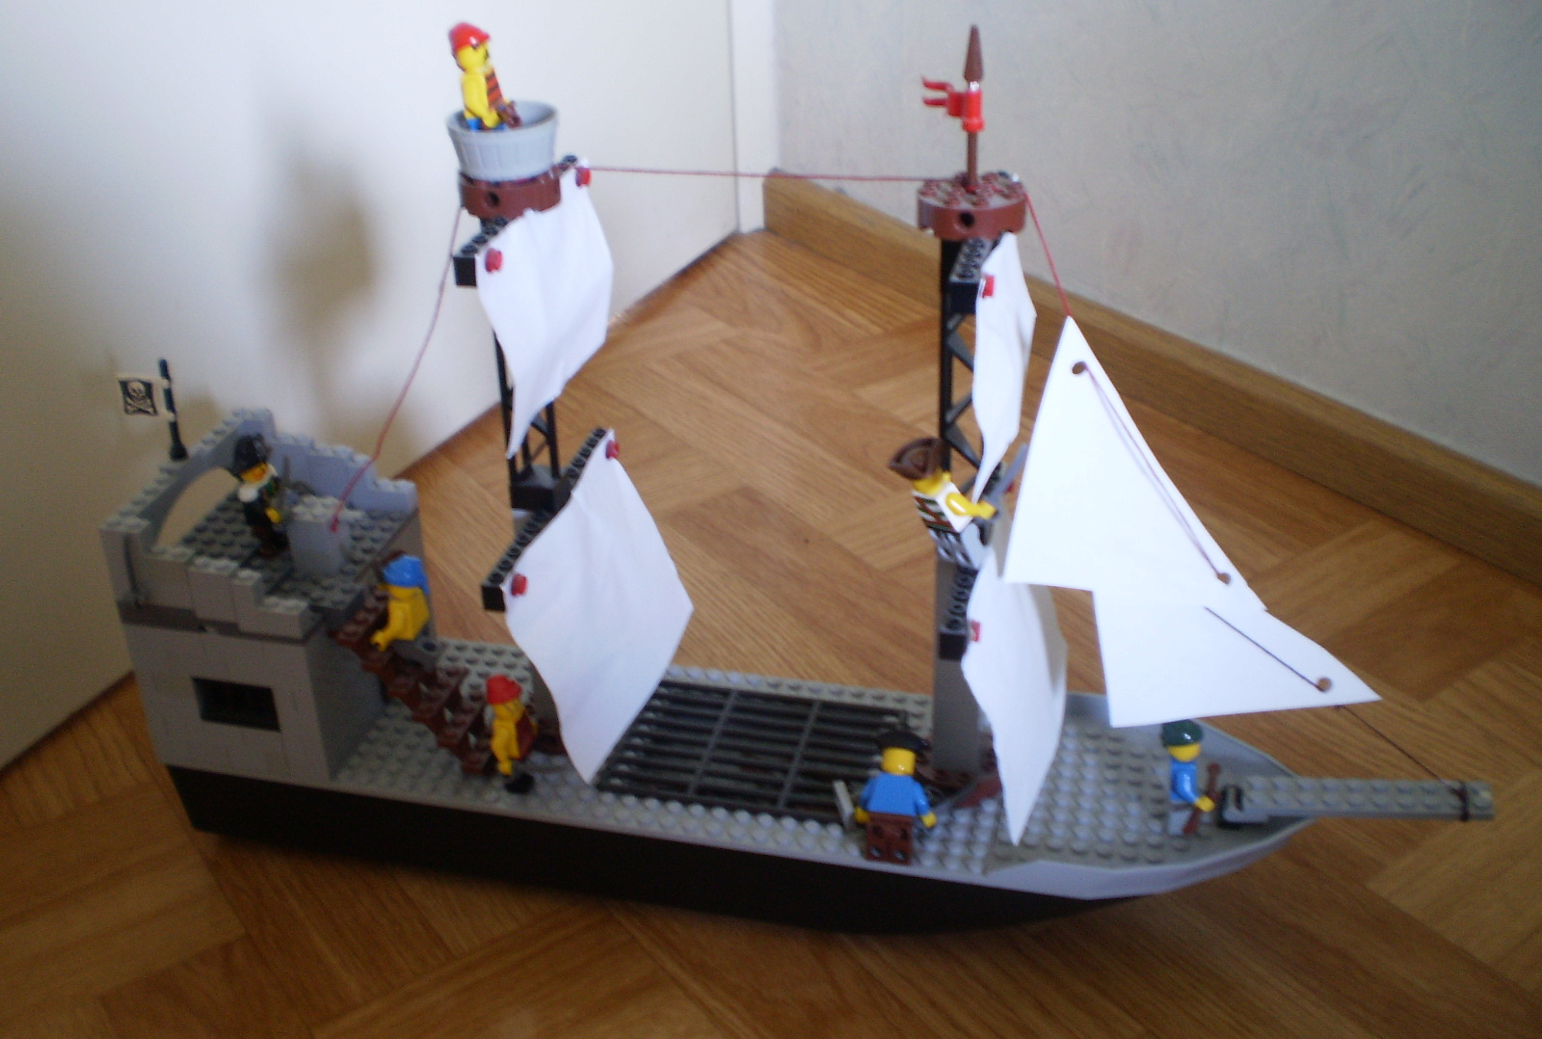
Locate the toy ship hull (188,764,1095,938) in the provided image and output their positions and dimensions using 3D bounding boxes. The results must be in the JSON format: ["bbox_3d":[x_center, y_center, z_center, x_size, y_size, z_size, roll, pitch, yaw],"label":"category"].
[{"bbox_3d":[-0.022,0.103,0.590,0.383,0.041,0.096,6,29,13],"label":"toy ship hull"}]

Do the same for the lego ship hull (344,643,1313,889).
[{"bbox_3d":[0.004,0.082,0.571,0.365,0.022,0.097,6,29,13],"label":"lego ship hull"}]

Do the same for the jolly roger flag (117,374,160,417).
[{"bbox_3d":[-0.216,-0.042,0.554,0.019,0.017,0.003,6,29,13],"label":"jolly roger flag"}]

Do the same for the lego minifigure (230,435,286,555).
[{"bbox_3d":[-0.181,-0.008,0.570,0.017,0.045,0.025,6,29,13],"label":"lego minifigure"}]

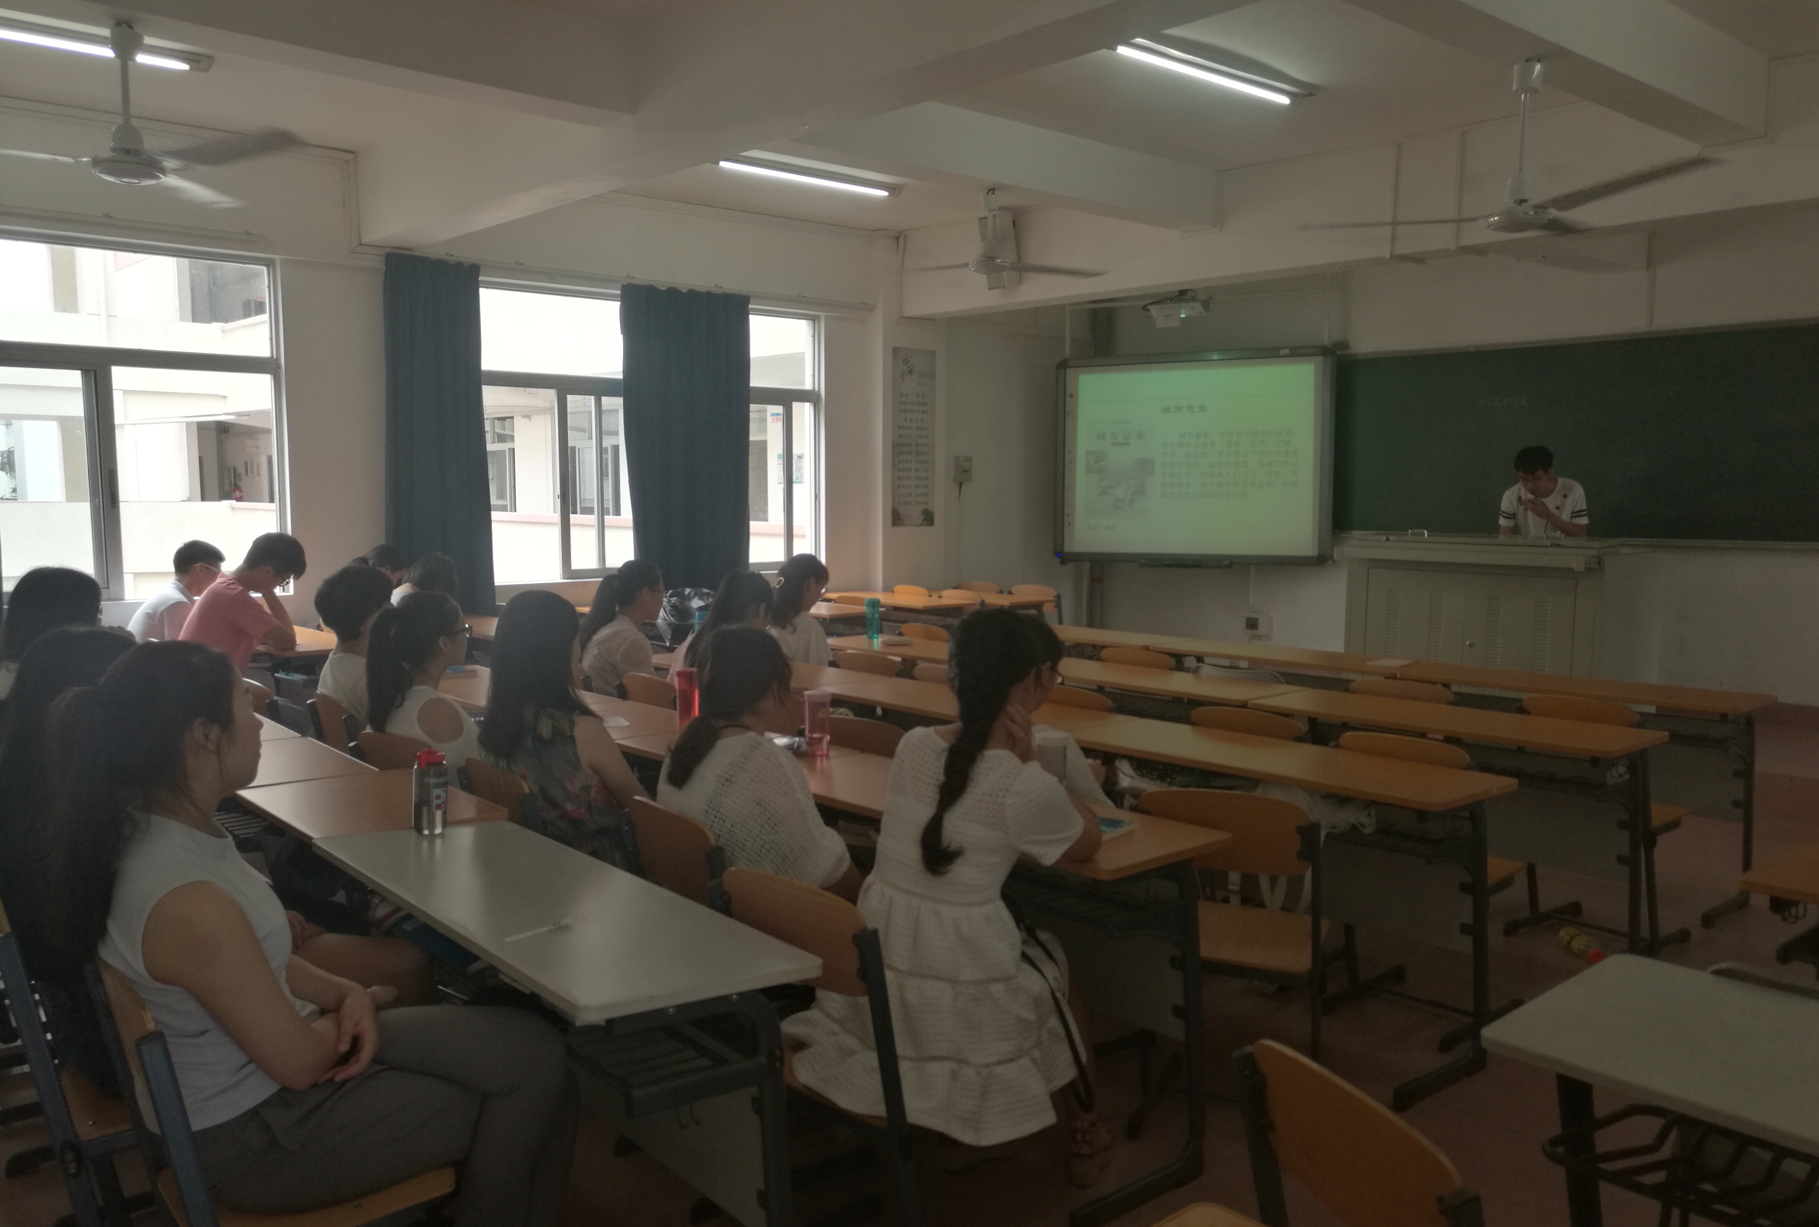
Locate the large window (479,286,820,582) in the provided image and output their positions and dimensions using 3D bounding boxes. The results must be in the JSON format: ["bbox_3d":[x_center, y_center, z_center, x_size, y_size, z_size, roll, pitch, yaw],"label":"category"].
[{"bbox_3d":[-1.544,-1.062,8.730,2.550,1.700,0.120,-5,7,-41],"label":"large window"}]

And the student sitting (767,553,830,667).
[{"bbox_3d":[-0.375,0.318,6.248,0.680,1.180,0.470,-5,7,-41],"label":"student sitting"}]

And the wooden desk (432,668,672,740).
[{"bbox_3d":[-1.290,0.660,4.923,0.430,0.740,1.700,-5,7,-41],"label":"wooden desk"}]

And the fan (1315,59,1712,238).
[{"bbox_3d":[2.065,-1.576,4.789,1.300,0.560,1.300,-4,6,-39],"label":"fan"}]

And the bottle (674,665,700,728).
[{"bbox_3d":[-0.663,0.253,4.253,0.068,0.194,0.068,0,5,0],"label":"bottle"}]

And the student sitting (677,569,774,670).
[{"bbox_3d":[-0.637,0.420,5.191,0.700,1.170,0.470,-5,7,-41],"label":"student sitting"}]

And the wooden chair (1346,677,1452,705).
[{"bbox_3d":[1.851,0.615,5.103,0.480,0.800,0.420,-5,7,-41],"label":"wooden chair"}]

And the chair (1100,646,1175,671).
[{"bbox_3d":[1.045,0.538,5.952,0.500,0.810,0.420,-4,7,-41],"label":"chair"}]

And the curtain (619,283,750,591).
[{"bbox_3d":[-1.463,-1.113,9.482,0.950,2.100,0.160,-4,6,-39],"label":"curtain"}]

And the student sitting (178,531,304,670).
[{"bbox_3d":[-2.855,0.284,6.195,0.480,1.240,0.740,5,7,44],"label":"student sitting"}]

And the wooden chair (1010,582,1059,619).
[{"bbox_3d":[0.980,0.191,10.396,0.400,0.790,0.460,4,6,38],"label":"wooden chair"}]

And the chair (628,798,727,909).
[{"bbox_3d":[-0.415,0.783,3.059,0.460,0.790,0.400,-4,6,-39],"label":"chair"}]

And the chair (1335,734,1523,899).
[{"bbox_3d":[1.444,0.720,3.971,0.510,0.820,0.420,-4,7,-41],"label":"chair"}]

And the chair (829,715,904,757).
[{"bbox_3d":[0.007,0.708,4.094,0.500,0.810,0.420,-4,7,-41],"label":"chair"}]

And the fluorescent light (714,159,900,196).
[{"bbox_3d":[-0.518,-2.428,7.908,1.230,0.100,0.150,-4,7,-41],"label":"fluorescent light"}]

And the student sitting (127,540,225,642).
[{"bbox_3d":[-3.273,0.252,6.626,0.470,1.210,0.740,5,7,44],"label":"student sitting"}]

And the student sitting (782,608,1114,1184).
[{"bbox_3d":[0.099,0.614,2.791,0.470,1.240,0.800,5,7,41],"label":"student sitting"}]

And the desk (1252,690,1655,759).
[{"bbox_3d":[1.764,0.696,4.698,0.450,0.710,1.250,-4,6,-39],"label":"desk"}]

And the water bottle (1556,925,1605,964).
[{"bbox_3d":[2.111,1.044,4.466,0.065,0.065,0.212,0,5,-4],"label":"water bottle"}]

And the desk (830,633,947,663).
[{"bbox_3d":[0.080,0.530,6.357,0.410,0.745,1.200,-4,7,-41],"label":"desk"}]

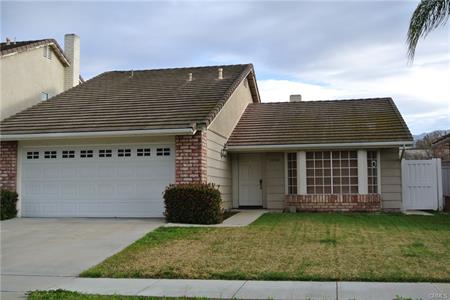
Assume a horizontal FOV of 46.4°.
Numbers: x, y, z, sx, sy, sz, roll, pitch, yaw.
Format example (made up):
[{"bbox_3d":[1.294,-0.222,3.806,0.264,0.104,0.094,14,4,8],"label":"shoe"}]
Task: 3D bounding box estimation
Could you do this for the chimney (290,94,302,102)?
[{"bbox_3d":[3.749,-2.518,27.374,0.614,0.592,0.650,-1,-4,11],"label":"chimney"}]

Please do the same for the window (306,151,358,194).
[{"bbox_3d":[3.891,0.834,19.047,1.843,1.555,0.100,-1,-4,11],"label":"window"}]

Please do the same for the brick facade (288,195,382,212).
[{"bbox_3d":[3.847,1.899,18.850,3.390,0.603,0.250,-1,-4,11],"label":"brick facade"}]

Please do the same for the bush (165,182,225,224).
[{"bbox_3d":[-0.859,1.443,14.200,1.470,1.040,1.250,-1,-4,11],"label":"bush"}]

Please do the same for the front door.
[{"bbox_3d":[0.973,1.107,19.753,0.891,2.025,0.080,-1,-4,11],"label":"front door"}]

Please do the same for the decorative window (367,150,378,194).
[{"bbox_3d":[5.278,0.822,18.771,0.396,1.532,0.100,-1,-4,11],"label":"decorative window"}]

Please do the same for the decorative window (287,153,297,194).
[{"bbox_3d":[2.470,0.864,19.329,0.402,1.541,0.100,-1,-4,11],"label":"decorative window"}]

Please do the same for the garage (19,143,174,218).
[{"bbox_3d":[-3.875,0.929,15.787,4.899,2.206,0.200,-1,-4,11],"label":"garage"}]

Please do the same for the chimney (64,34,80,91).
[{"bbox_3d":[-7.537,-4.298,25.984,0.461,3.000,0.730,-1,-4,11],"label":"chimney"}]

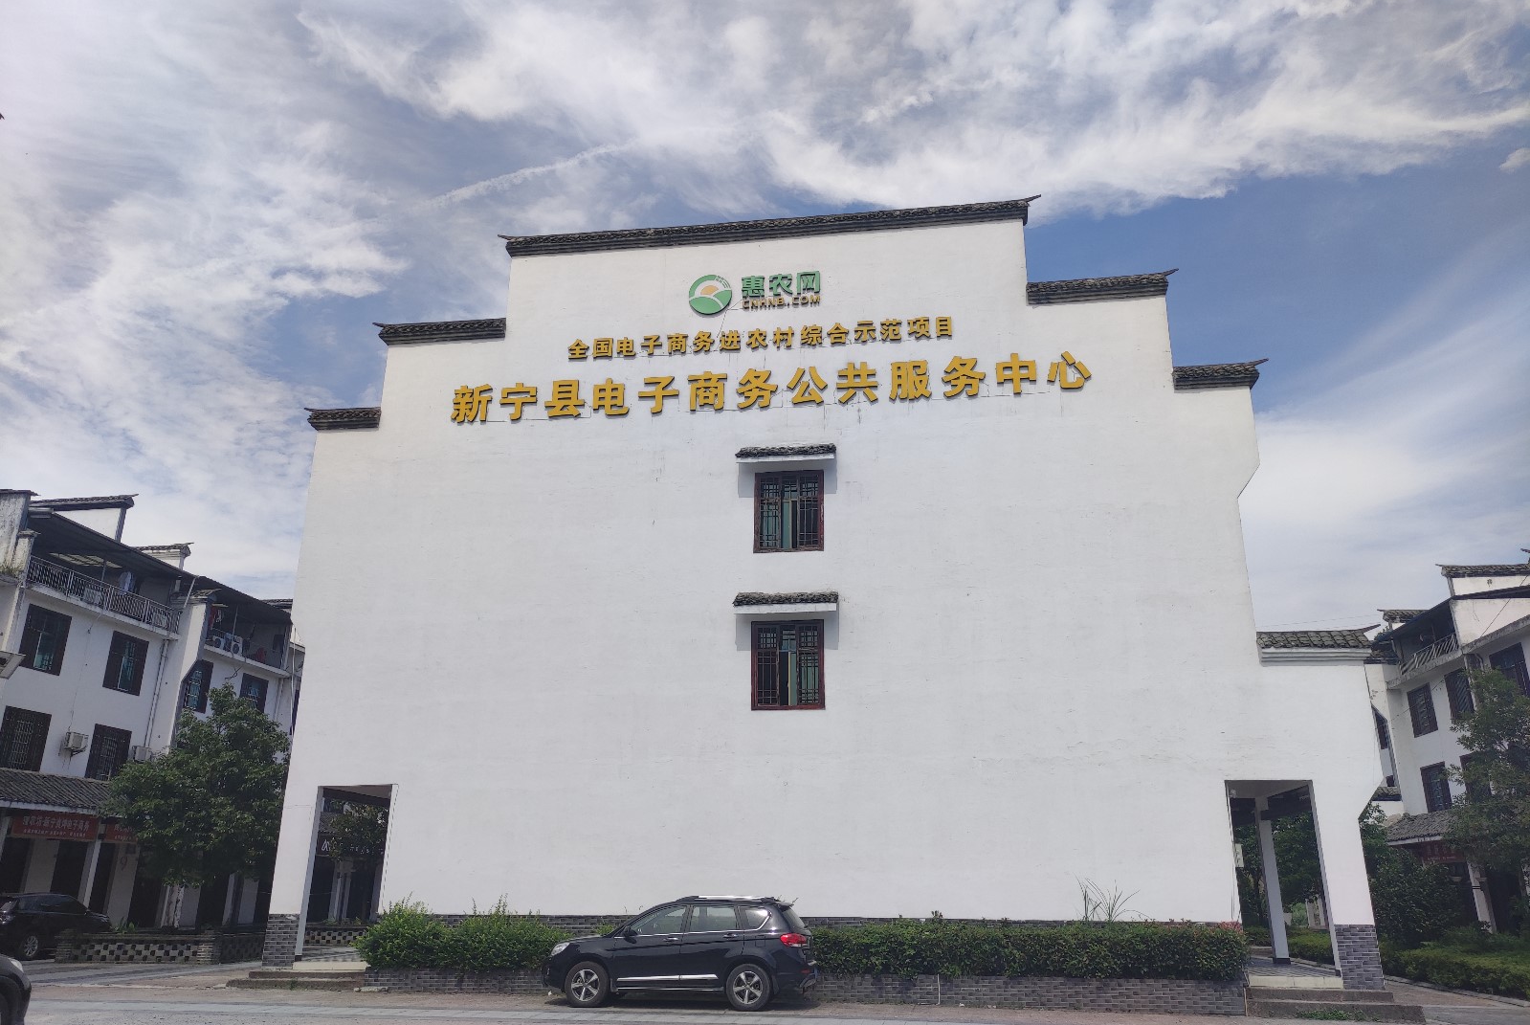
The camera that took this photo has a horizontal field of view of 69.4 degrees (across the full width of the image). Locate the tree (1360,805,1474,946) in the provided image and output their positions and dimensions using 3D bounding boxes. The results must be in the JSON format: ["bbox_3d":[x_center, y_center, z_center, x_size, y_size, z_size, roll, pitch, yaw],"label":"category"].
[{"bbox_3d":[15.165,8.939,26.382,2.650,3.700,2.600,-2,-18,8],"label":"tree"}]

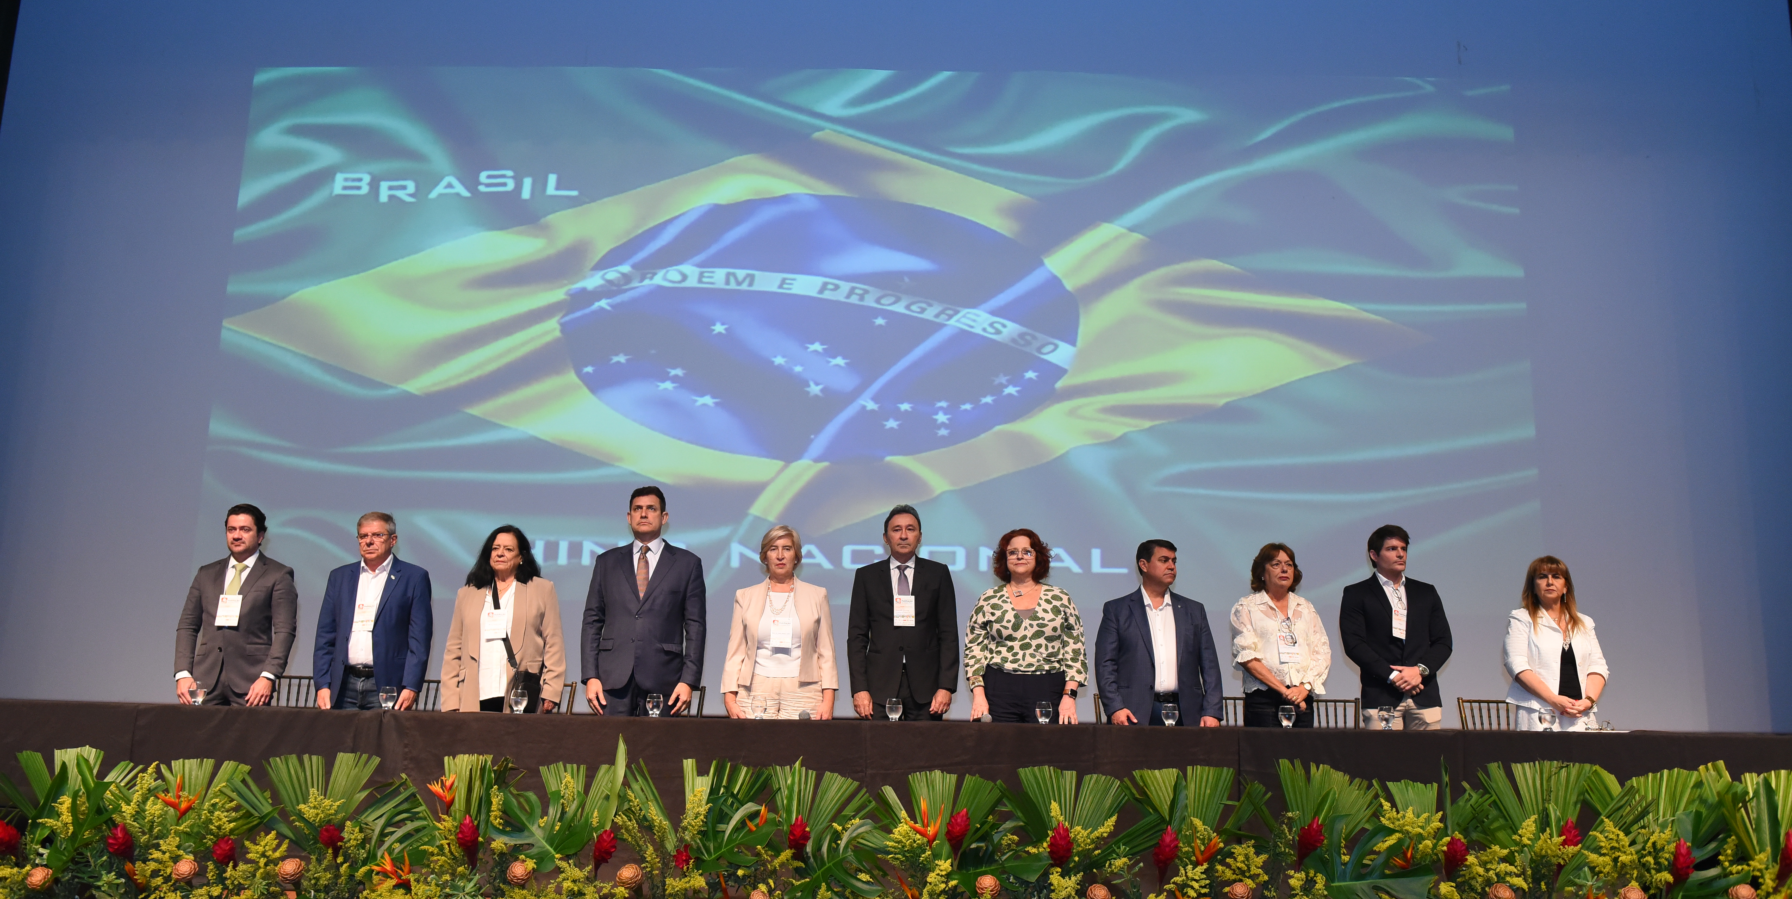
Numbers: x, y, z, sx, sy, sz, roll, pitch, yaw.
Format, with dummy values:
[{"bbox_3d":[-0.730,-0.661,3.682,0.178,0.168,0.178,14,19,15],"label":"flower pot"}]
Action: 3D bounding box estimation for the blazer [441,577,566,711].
[{"bbox_3d":[-1.808,0.908,6.643,0.562,0.637,0.300,1,-11,3],"label":"blazer"}]

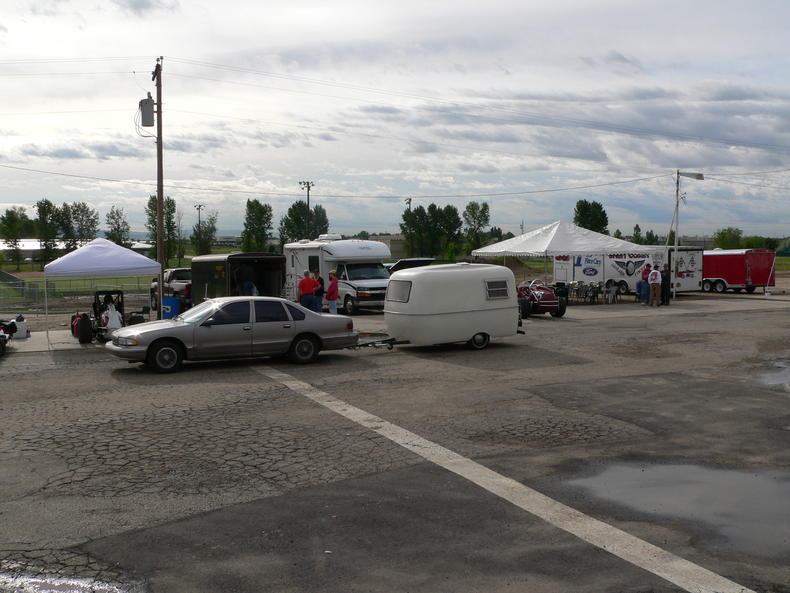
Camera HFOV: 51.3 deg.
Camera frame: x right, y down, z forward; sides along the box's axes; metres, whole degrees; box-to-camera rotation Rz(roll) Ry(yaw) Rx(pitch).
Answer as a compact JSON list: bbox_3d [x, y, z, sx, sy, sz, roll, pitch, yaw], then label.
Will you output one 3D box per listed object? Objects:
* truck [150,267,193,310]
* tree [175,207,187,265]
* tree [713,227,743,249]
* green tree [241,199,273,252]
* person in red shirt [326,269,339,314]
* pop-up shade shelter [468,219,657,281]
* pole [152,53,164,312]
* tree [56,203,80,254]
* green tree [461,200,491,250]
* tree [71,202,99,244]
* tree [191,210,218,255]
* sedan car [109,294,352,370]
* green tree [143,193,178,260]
[{"bbox_3d":[-7.479,-0.254,30.639,1.950,1.780,5.500,-2,4,-30],"label":"truck"},{"bbox_3d":[-25.579,-7.258,98.000,1.431,6.953,1.431,-1,4,-15],"label":"tree"},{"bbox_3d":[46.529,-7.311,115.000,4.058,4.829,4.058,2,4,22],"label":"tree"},{"bbox_3d":[-16.853,-7.890,100.000,3.772,7.953,3.772,-1,4,-10],"label":"green tree"},{"bbox_3d":[-2.085,0.002,27.200,0.380,1.750,0.500,0,4,3],"label":"person in red shirt"},{"bbox_3d":[7.810,-1.646,38.767,6.100,3.800,6.100,-1,4,-26],"label":"pop-up shade shelter"},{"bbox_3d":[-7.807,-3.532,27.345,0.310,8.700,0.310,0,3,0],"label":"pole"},{"bbox_3d":[-75.596,-15.202,189.464,5.000,12.600,5.000,0,3,0],"label":"tree"},{"bbox_3d":[12.382,-9.952,124.601,4.107,8.854,4.000,1,4,0],"label":"green tree"},{"bbox_3d":[-69.560,-14.731,184.481,6.200,12.300,6.200,0,3,0],"label":"tree"},{"bbox_3d":[-43.965,-14.124,189.516,6.000,10.800,6.000,0,3,0],"label":"tree"},{"bbox_3d":[-3.472,0.727,17.758,5.400,1.420,1.960,-2,5,-31],"label":"sedan car"},{"bbox_3d":[-36.308,-10.417,127.624,5.200,10.600,5.200,0,3,0],"label":"green tree"}]

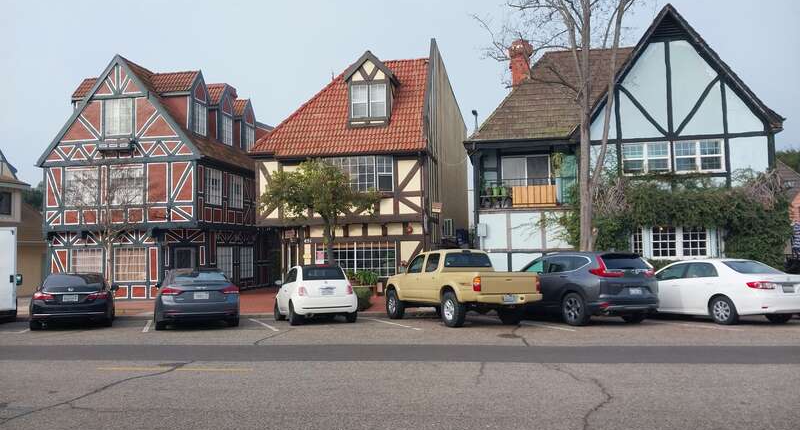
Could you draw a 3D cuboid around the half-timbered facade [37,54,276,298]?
[{"bbox_3d":[-10.084,-1.208,27.437,6.939,9.479,9.000,-1,-3,9],"label":"half-timbered facade"}]

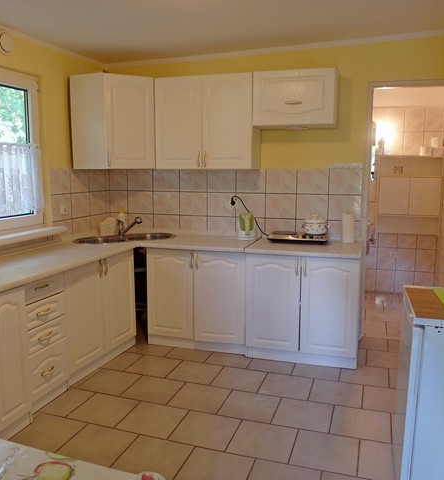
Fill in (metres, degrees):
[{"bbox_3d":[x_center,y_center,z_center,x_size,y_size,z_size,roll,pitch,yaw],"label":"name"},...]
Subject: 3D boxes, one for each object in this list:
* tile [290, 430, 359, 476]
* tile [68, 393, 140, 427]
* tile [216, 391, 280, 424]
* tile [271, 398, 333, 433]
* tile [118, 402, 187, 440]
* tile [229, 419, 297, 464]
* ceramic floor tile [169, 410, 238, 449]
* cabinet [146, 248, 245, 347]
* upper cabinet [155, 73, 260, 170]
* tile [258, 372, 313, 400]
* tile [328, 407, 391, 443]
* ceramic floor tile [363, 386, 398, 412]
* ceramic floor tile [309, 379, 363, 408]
[{"bbox_3d":[0.522,1.069,2.232,0.317,0.010,0.317,3,9,18],"label":"tile"},{"bbox_3d":[-0.692,1.008,2.628,0.317,0.010,0.317,3,9,18],"label":"tile"},{"bbox_3d":[0.172,1.004,2.671,0.317,0.010,0.317,3,9,18],"label":"tile"},{"bbox_3d":[0.470,1.004,2.543,0.315,0.010,0.315,3,9,19],"label":"tile"},{"bbox_3d":[-0.375,0.992,2.443,0.308,0.012,0.308,3,9,18],"label":"tile"},{"bbox_3d":[0.218,1.054,2.324,0.317,0.010,0.317,3,9,18],"label":"tile"},{"bbox_3d":[-0.081,1.006,2.344,0.308,0.012,0.308,3,9,18],"label":"ceramic floor tile"},{"bbox_3d":[-0.123,0.441,3.686,0.800,0.785,0.530,3,9,19],"label":"cabinet"},{"bbox_3d":[-0.105,-0.941,3.646,0.802,0.720,0.338,3,9,17],"label":"upper cabinet"},{"bbox_3d":[0.428,0.967,2.925,0.317,0.010,0.317,3,9,18],"label":"tile"},{"bbox_3d":[0.770,1.018,2.442,0.315,0.010,0.315,3,9,19],"label":"tile"},{"bbox_3d":[1.023,0.982,2.691,0.315,0.010,0.315,3,9,19],"label":"ceramic floor tile"},{"bbox_3d":[0.722,0.968,2.792,0.315,0.010,0.315,3,9,19],"label":"ceramic floor tile"}]

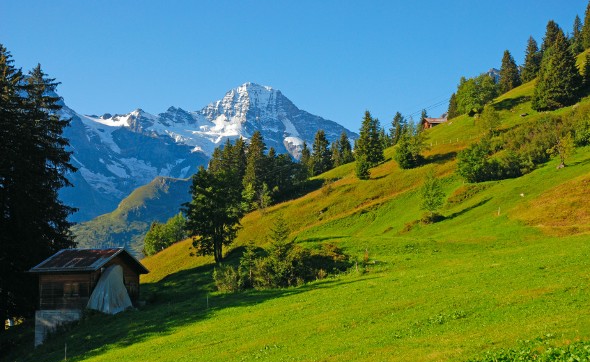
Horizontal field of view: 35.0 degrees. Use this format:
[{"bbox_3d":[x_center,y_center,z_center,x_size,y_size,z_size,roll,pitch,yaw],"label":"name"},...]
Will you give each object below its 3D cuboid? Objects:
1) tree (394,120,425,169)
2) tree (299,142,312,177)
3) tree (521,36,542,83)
[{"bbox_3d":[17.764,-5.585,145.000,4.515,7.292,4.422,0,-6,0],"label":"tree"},{"bbox_3d":[2.236,-4.371,190.000,2.564,6.912,2.511,0,-6,0],"label":"tree"},{"bbox_3d":[67.058,-34.451,265.000,6.051,12.847,6.051,0,-7,0],"label":"tree"}]

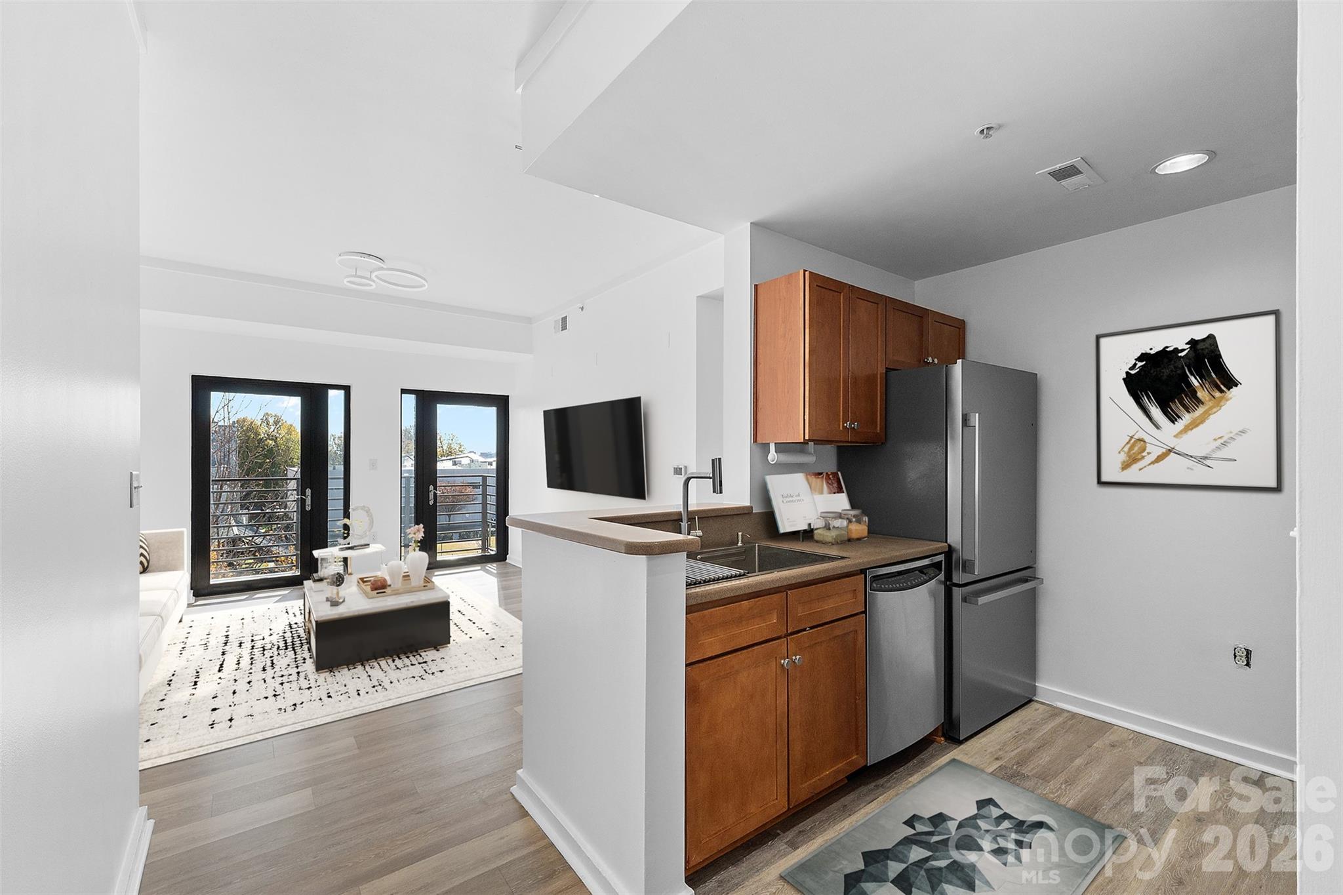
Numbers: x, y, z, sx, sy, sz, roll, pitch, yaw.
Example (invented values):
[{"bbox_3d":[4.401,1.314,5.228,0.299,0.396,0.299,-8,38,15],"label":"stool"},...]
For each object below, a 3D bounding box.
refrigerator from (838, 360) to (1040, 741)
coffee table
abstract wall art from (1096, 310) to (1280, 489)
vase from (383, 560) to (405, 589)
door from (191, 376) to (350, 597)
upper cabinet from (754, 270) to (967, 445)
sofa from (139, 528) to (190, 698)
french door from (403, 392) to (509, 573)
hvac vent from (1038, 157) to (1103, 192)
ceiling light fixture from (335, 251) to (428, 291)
[{"bbox_3d":[1.463,0.480,3.060,0.778,1.762,0.738,0,0,-35],"label":"refrigerator"},{"bbox_3d":[-2.199,1.205,4.125,0.793,0.306,1.265,0,0,-36],"label":"coffee table"},{"bbox_3d":[2.374,-0.194,2.611,0.030,0.768,0.637,0,0,-38],"label":"abstract wall art"},{"bbox_3d":[-2.054,0.941,4.156,0.146,0.201,0.146,0,0,-38],"label":"vase"},{"bbox_3d":[-3.795,0.362,5.381,1.240,1.993,0.090,0,0,-38],"label":"door"},{"bbox_3d":[1.098,-0.403,3.057,1.506,0.768,0.319,0,0,-38],"label":"upper cabinet"},{"bbox_3d":[-3.619,0.991,3.345,0.924,0.723,2.309,0,0,-36],"label":"sofa"},{"bbox_3d":[-2.461,0.367,6.429,1.200,1.993,0.090,0,0,-38],"label":"french door"},{"bbox_3d":[1.613,-1.086,2.247,0.306,0.020,0.136,0,0,-38],"label":"hvac vent"},{"bbox_3d":[-2.278,-1.373,4.404,0.602,0.131,0.502,0,0,-38],"label":"ceiling light fixture"}]

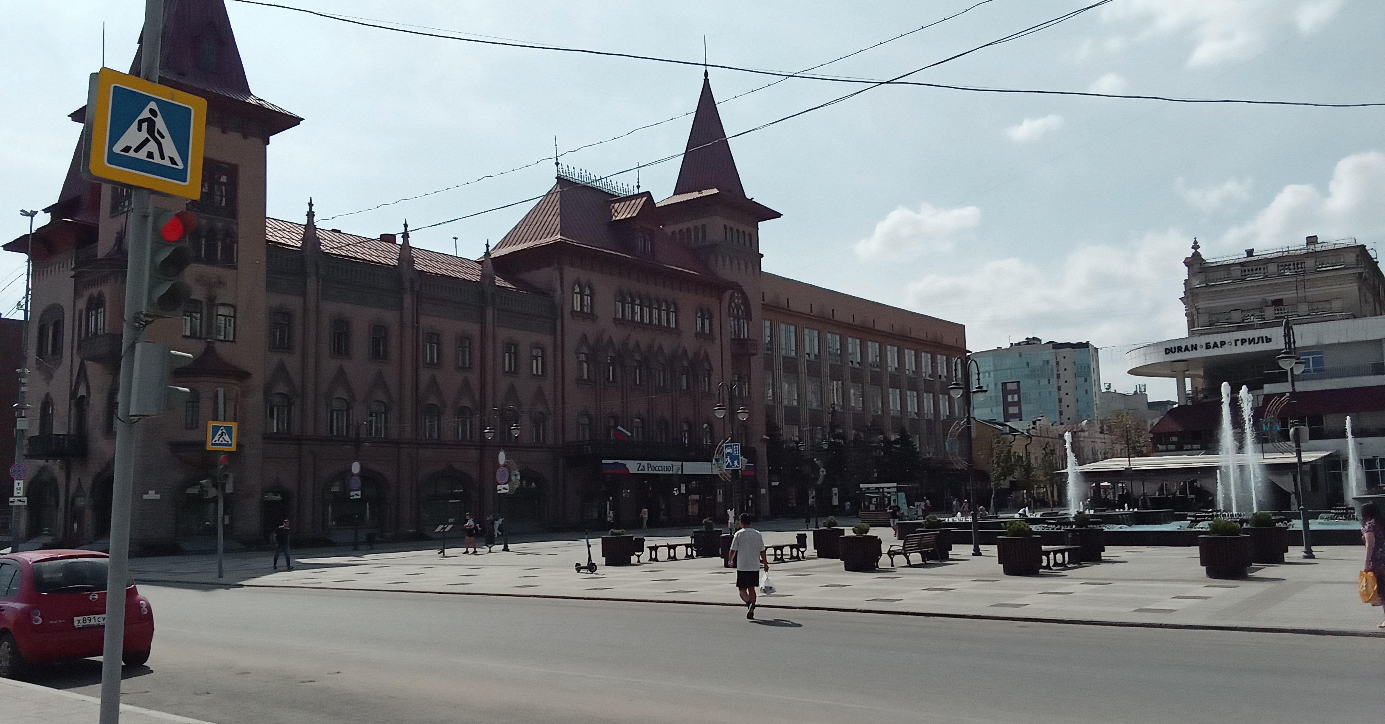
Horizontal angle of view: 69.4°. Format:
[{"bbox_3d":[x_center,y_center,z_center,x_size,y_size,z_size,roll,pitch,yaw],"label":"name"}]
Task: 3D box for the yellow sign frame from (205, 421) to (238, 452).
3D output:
[{"bbox_3d":[-14.500,2.310,30.850,0.060,0.900,0.900,-8,-10,40],"label":"yellow sign frame"}]

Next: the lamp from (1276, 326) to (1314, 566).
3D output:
[{"bbox_3d":[15.952,2.012,26.329,0.520,6.150,1.950,-6,-9,39],"label":"lamp"}]

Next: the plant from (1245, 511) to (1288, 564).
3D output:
[{"bbox_3d":[14.757,4.520,25.837,1.000,1.320,1.000,-6,-9,29],"label":"plant"}]

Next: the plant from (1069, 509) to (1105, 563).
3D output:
[{"bbox_3d":[10.342,4.603,26.300,1.040,1.330,1.040,-4,-7,21],"label":"plant"}]

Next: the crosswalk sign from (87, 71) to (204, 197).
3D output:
[{"bbox_3d":[-4.560,-1.910,8.440,0.060,0.900,0.900,-7,-11,35],"label":"crosswalk sign"}]

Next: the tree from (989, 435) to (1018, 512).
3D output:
[{"bbox_3d":[31.979,11.532,103.000,2.800,8.100,2.800,-3,-7,17],"label":"tree"}]

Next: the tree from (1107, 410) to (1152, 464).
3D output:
[{"bbox_3d":[37.217,8.362,84.501,3.800,8.600,3.800,-4,-7,24],"label":"tree"}]

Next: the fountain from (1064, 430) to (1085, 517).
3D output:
[{"bbox_3d":[17.872,5.288,47.000,0.900,4.100,0.900,-3,-7,21],"label":"fountain"}]

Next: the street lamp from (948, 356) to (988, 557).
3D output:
[{"bbox_3d":[8.910,2.971,31.801,0.500,6.277,2.100,-6,-9,38],"label":"street lamp"}]

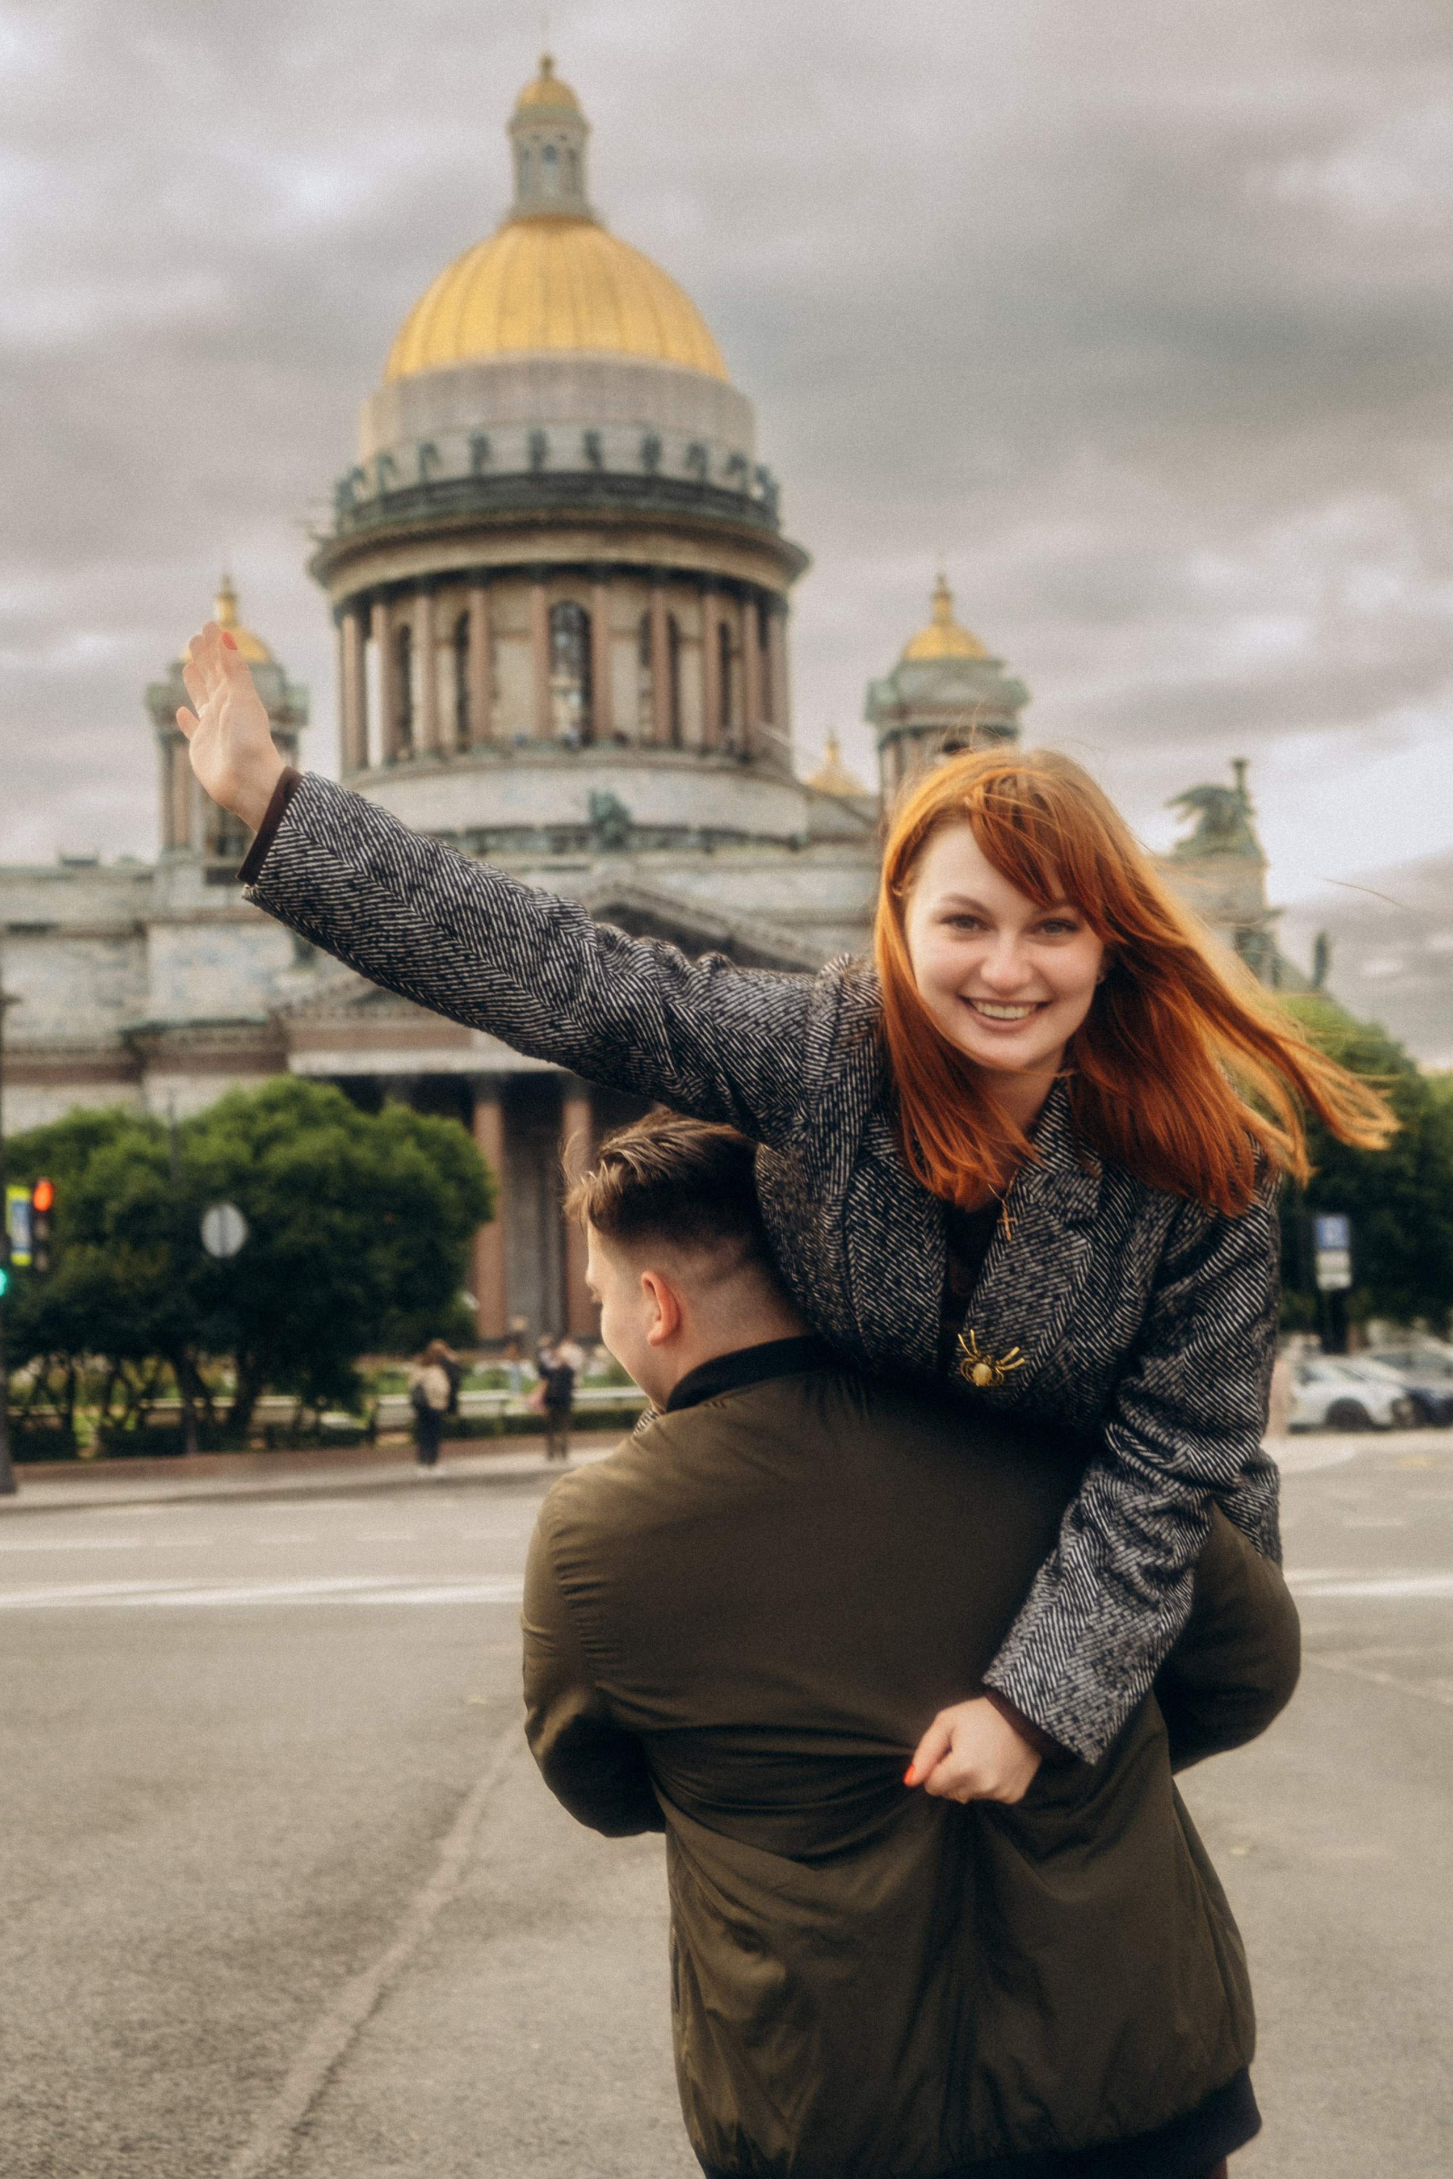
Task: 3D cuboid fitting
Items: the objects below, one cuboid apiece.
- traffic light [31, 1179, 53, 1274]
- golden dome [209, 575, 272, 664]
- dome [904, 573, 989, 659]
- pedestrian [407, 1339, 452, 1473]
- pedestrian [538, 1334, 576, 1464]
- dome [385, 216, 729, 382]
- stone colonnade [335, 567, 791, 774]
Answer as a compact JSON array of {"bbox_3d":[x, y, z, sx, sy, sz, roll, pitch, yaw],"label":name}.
[{"bbox_3d":[-7.575,1.516,37.500,0.260,1.050,0.320,-5,-5,35],"label":"traffic light"},{"bbox_3d":[-32.678,-30.676,221.072,5.600,5.800,5.600,-1,-4,-6],"label":"golden dome"},{"bbox_3d":[14.445,-31.445,226.118,5.600,5.790,5.600,-1,-4,-6],"label":"dome"},{"bbox_3d":[-3.788,4.025,43.200,0.520,1.680,0.360,-3,-5,20],"label":"pedestrian"},{"bbox_3d":[-2.276,4.130,45.300,0.520,1.680,0.360,-2,-4,0],"label":"pedestrian"},{"bbox_3d":[-12.872,-58.572,253.158,25.600,11.320,25.600,-1,-4,-6],"label":"dome"},{"bbox_3d":[-12.042,-30.088,251.005,33.600,13.500,33.600,-1,-4,-6],"label":"stone colonnade"}]

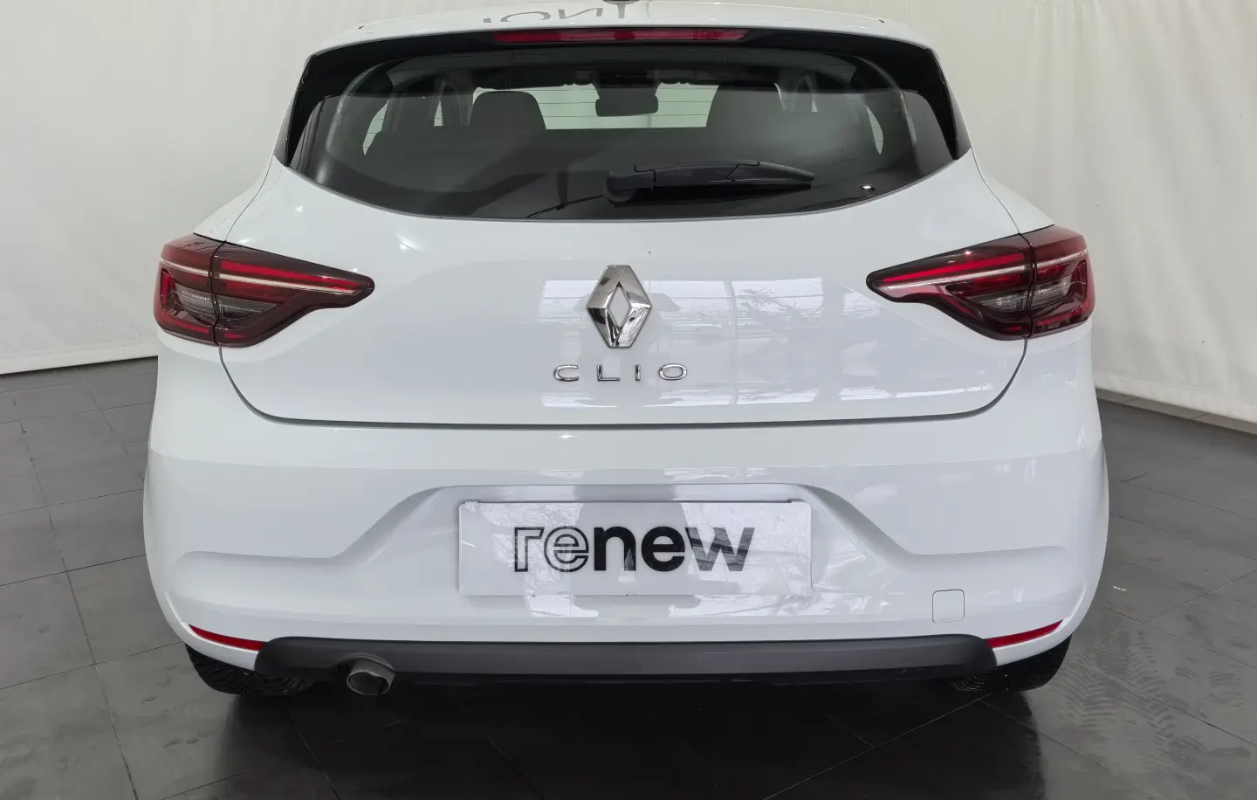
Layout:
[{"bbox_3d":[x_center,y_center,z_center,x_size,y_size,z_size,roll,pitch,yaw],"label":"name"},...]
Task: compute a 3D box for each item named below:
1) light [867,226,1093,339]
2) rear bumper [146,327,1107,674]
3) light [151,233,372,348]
[{"bbox_3d":[0.563,-0.186,1.505,0.430,0.165,0.270,-1,15,0],"label":"light"},{"bbox_3d":[-0.006,0.137,1.590,1.750,0.480,0.410,-1,15,0],"label":"rear bumper"},{"bbox_3d":[-0.587,-0.173,1.505,0.430,0.165,0.270,-1,15,0],"label":"light"}]

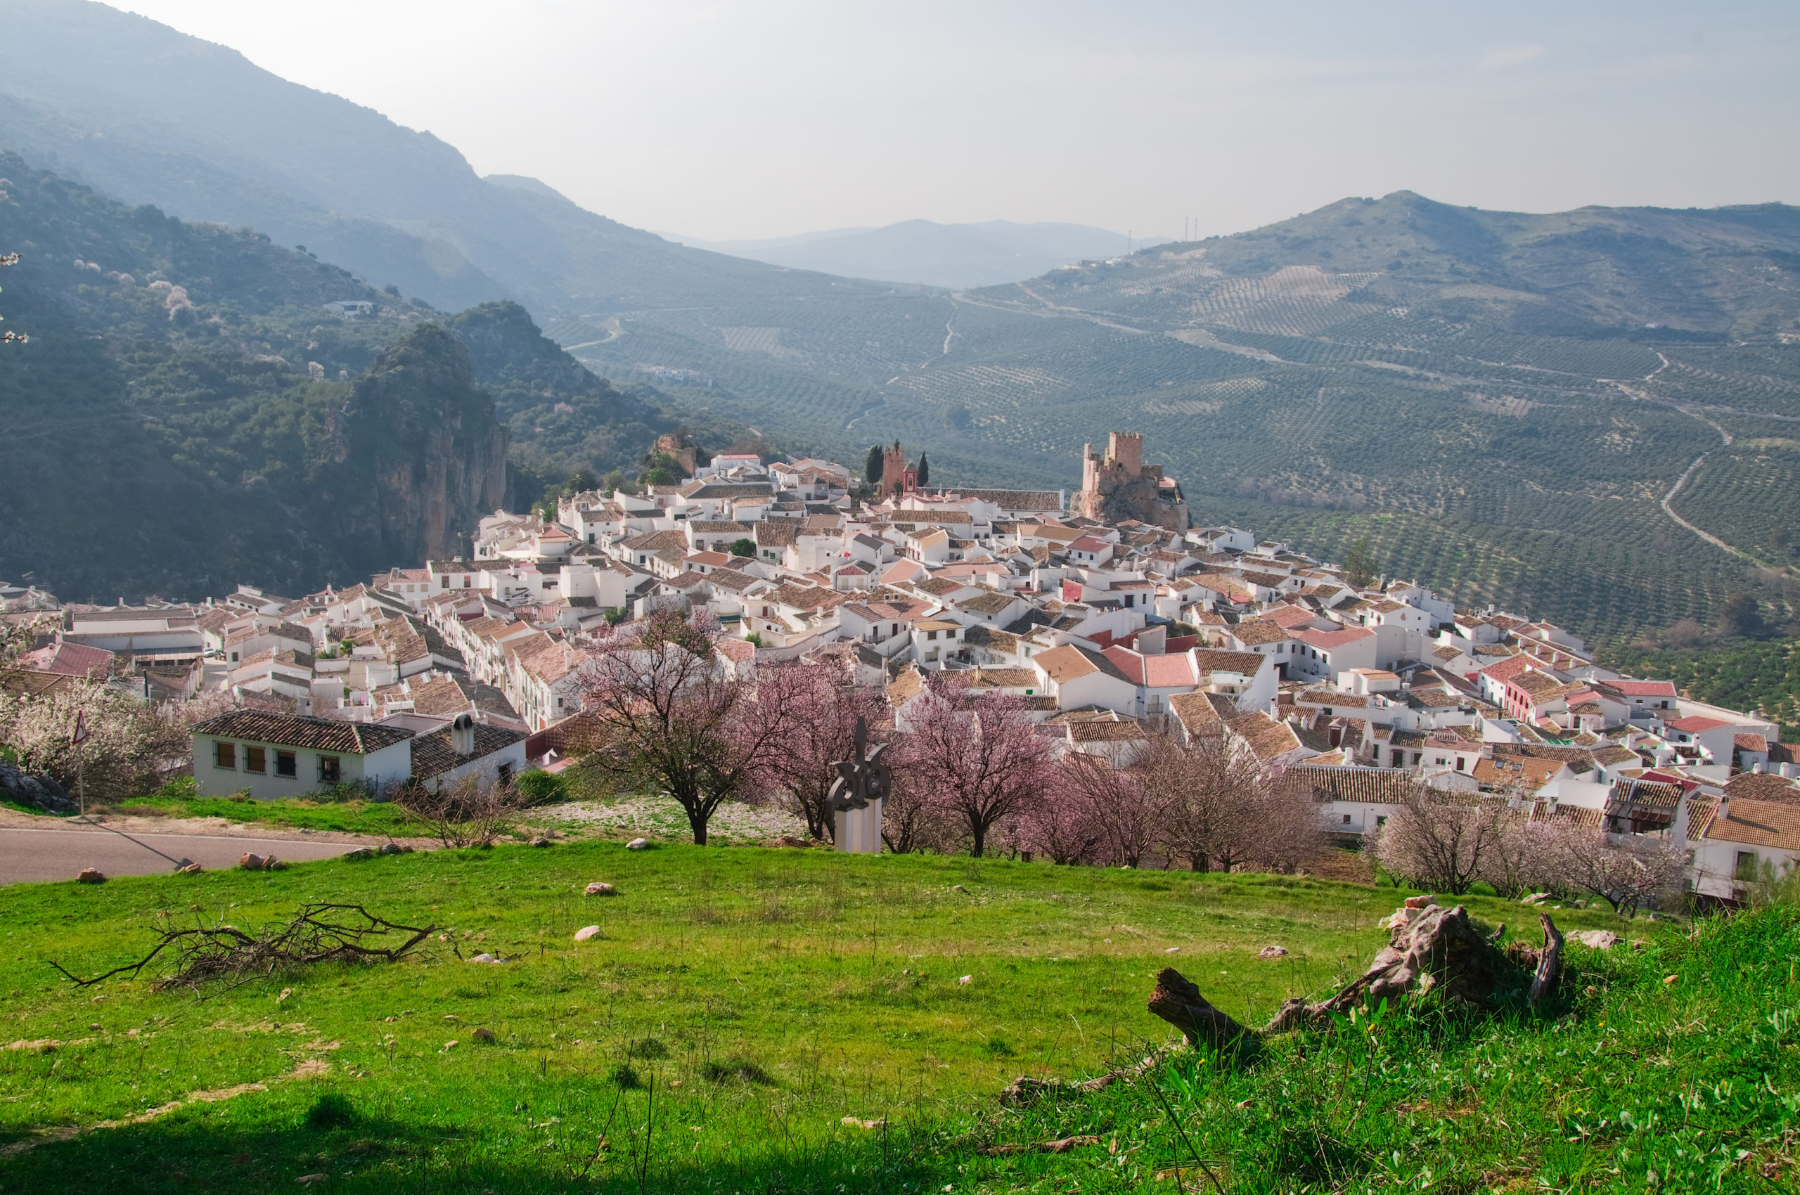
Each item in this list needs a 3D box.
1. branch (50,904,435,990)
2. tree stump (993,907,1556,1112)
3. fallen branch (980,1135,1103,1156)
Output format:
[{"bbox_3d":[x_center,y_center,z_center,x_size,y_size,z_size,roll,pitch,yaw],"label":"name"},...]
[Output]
[{"bbox_3d":[-6.540,3.499,20.000,3.600,0.500,1.150,-1,8,-10],"label":"branch"},{"bbox_3d":[1.480,1.573,7.800,2.150,0.520,0.650,-2,8,-16],"label":"tree stump"},{"bbox_3d":[0.476,1.865,6.800,0.400,0.050,0.075,-1,8,-10],"label":"fallen branch"}]

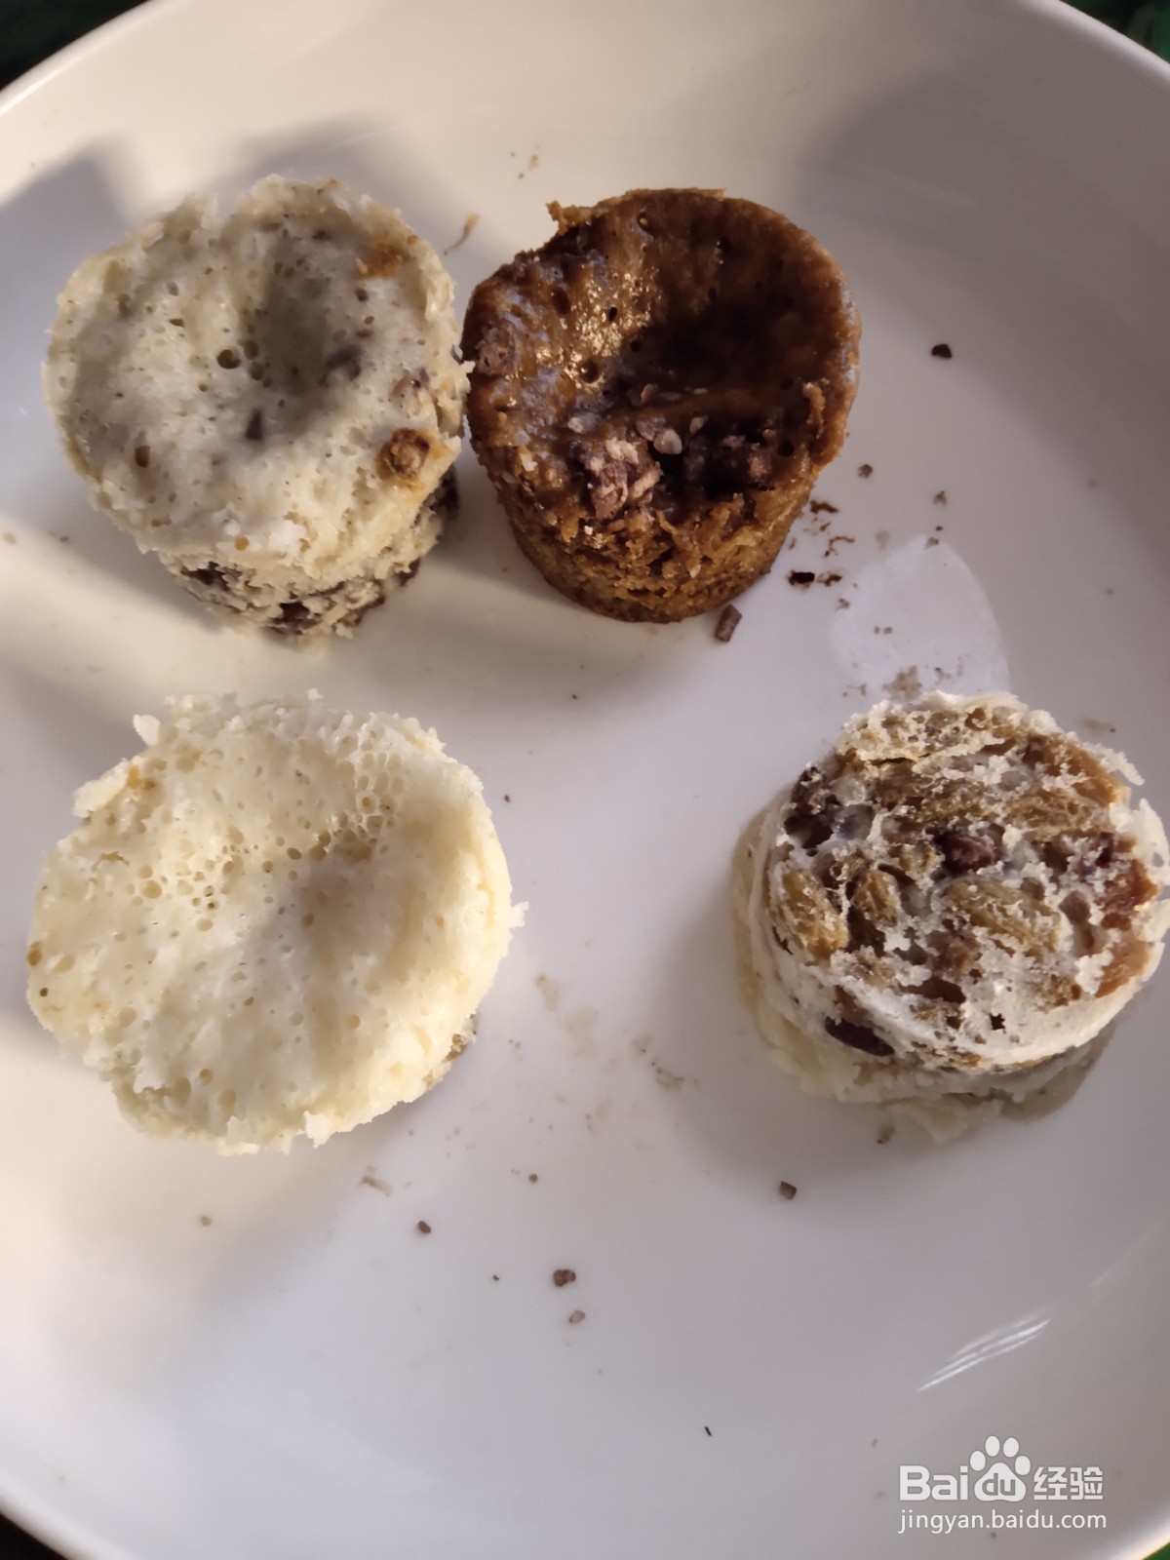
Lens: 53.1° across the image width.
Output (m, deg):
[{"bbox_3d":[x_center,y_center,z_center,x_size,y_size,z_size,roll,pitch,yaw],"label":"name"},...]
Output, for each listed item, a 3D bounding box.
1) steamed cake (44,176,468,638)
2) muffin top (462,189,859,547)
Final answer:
[{"bbox_3d":[-0.044,-0.052,0.180,0.057,0.043,0.057,0,74,1],"label":"steamed cake"},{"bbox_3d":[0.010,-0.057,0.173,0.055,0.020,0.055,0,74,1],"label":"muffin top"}]

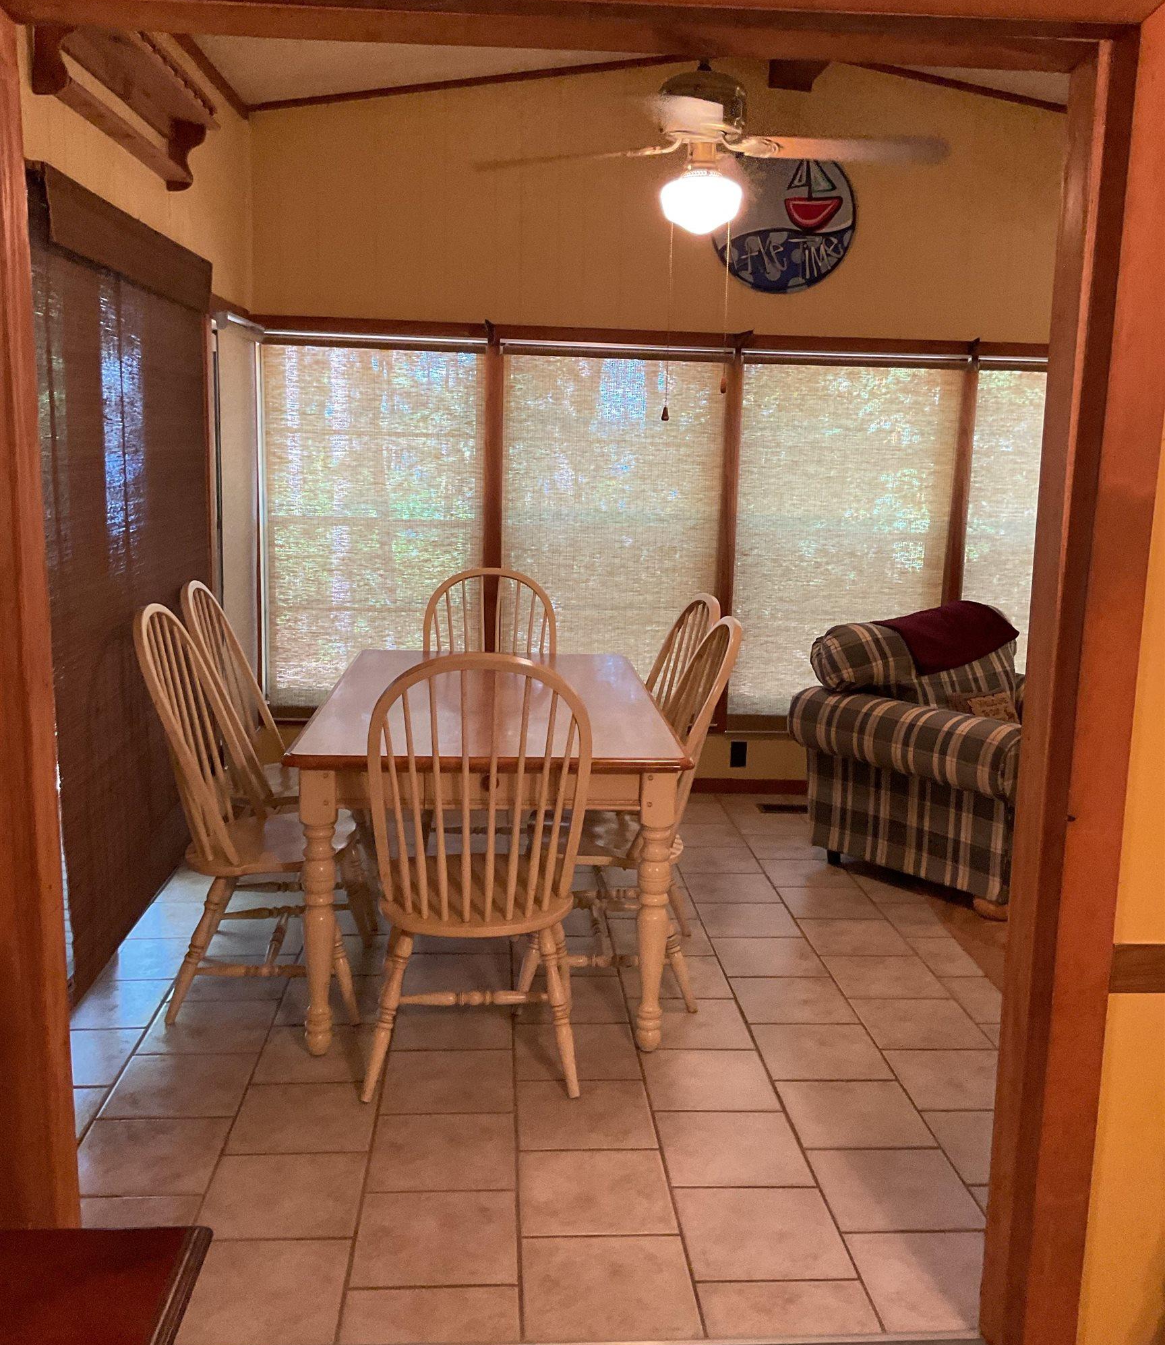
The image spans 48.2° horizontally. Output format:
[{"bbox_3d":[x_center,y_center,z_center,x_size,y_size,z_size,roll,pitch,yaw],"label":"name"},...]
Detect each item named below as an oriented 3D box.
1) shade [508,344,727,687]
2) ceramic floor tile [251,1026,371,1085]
[{"bbox_3d":[0.135,-0.600,5.545,0.960,1.520,0.060,1,10,-4],"label":"shade"},{"bbox_3d":[-0.623,0.928,3.154,0.298,0.010,0.298,1,10,-4],"label":"ceramic floor tile"}]

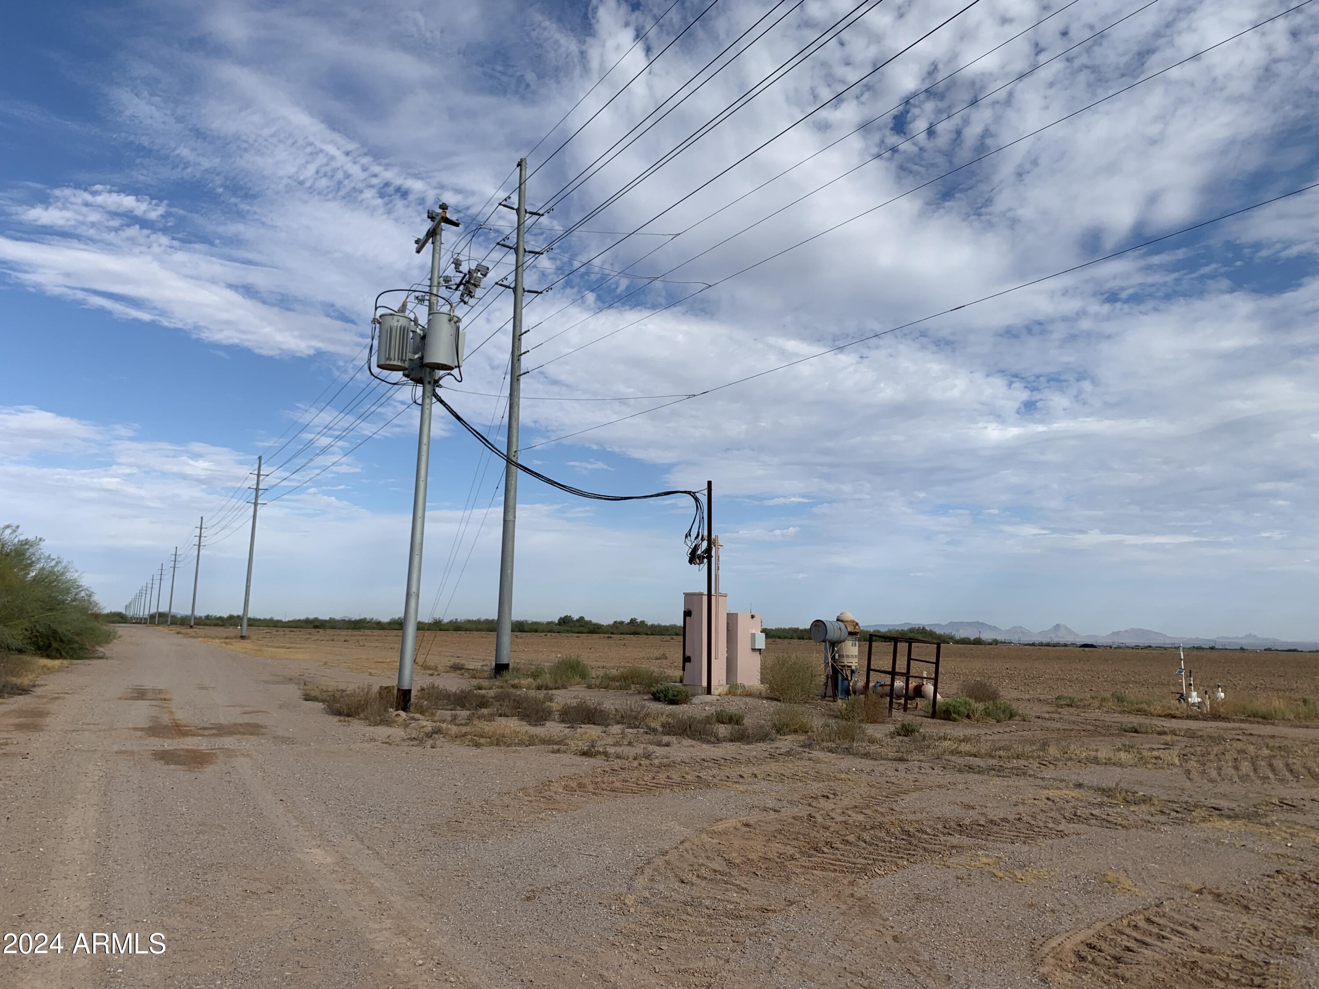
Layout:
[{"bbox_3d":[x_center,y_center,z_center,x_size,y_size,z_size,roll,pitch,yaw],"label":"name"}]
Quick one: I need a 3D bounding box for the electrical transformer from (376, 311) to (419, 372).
[{"bbox_3d":[-5.290,-3.091,19.946,0.720,1.050,0.640,4,-8,-17],"label":"electrical transformer"}]

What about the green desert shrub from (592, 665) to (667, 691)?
[{"bbox_3d":[-0.794,4.927,26.594,1.955,0.661,1.411,1,-8,0],"label":"green desert shrub"}]

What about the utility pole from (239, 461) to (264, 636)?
[{"bbox_3d":[-42.811,5.405,103.945,0.500,19.128,0.500,1,-8,0],"label":"utility pole"}]

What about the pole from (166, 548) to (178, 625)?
[{"bbox_3d":[-117.823,22.466,239.985,0.500,19.128,0.500,1,-8,0],"label":"pole"}]

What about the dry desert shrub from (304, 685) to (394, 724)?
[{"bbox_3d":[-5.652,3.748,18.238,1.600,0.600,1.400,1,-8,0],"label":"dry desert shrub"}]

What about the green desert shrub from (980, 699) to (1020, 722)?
[{"bbox_3d":[6.739,4.285,19.648,0.772,0.427,0.716,1,-8,0],"label":"green desert shrub"}]

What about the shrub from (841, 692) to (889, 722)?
[{"bbox_3d":[4.056,4.207,19.596,0.957,0.558,0.909,1,-8,0],"label":"shrub"}]

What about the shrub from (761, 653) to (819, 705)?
[{"bbox_3d":[3.232,4.522,24.372,1.415,1.196,1.344,1,-8,0],"label":"shrub"}]

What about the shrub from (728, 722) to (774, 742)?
[{"bbox_3d":[1.445,3.719,15.526,0.742,0.310,0.705,1,-8,0],"label":"shrub"}]

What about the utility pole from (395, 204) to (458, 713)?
[{"bbox_3d":[-4.850,-0.845,20.317,0.800,10.300,2.200,5,-9,-28],"label":"utility pole"}]

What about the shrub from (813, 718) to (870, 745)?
[{"bbox_3d":[2.812,3.688,15.407,0.896,0.397,0.851,1,-8,0],"label":"shrub"}]

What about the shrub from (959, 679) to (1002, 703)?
[{"bbox_3d":[8.306,5.104,25.677,1.094,0.611,1.040,1,-8,0],"label":"shrub"}]

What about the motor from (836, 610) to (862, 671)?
[{"bbox_3d":[4.837,3.730,25.342,0.640,1.565,0.640,1,-8,0],"label":"motor"}]

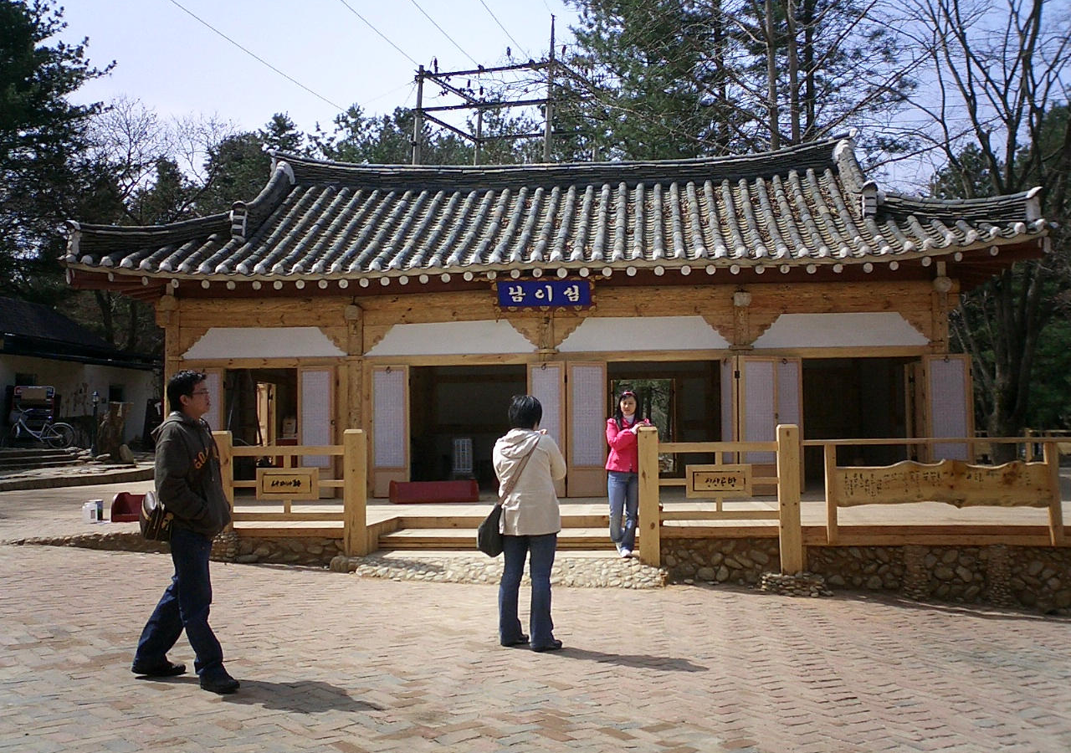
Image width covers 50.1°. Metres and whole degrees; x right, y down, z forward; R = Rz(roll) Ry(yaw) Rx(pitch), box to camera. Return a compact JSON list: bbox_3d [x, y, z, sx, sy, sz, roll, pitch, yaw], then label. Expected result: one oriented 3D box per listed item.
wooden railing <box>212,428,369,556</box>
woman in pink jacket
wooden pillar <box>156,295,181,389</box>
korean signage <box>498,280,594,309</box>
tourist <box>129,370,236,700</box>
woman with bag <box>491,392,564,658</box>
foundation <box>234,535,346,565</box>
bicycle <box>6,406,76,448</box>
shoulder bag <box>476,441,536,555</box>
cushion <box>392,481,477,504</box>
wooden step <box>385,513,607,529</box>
[{"bbox_3d":[-2.402,1.144,11.337,1.540,1.220,0.200,-1,-2,6],"label":"wooden railing"},{"bbox_3d":[0.883,0.903,10.740,0.470,1.580,0.360,-1,-2,7],"label":"woman in pink jacket"},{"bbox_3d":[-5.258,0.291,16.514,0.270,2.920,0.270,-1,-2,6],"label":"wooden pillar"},{"bbox_3d":[0.114,-1.126,15.638,1.330,0.410,0.100,-1,16,6],"label":"korean signage"},{"bbox_3d":[-1.926,0.835,6.295,0.580,1.720,0.480,-1,-2,16],"label":"tourist"},{"bbox_3d":[-0.031,0.916,7.244,0.500,1.590,0.420,-2,-3,19],"label":"woman with bag"},{"bbox_3d":[-2.437,1.743,11.488,1.180,0.300,0.350,-1,-2,6],"label":"foundation"},{"bbox_3d":[-11.889,1.236,27.500,1.680,1.020,0.550,0,-2,-16],"label":"bicycle"},{"bbox_3d":[-0.177,0.778,7.215,0.370,0.700,0.280,-2,-3,20],"label":"shoulder bag"},{"bbox_3d":[-1.340,1.496,14.941,1.080,0.300,0.450,0,-2,-12],"label":"cushion"},{"bbox_3d":[-0.172,1.578,12.301,2.770,0.140,0.400,-1,-2,6],"label":"wooden step"}]

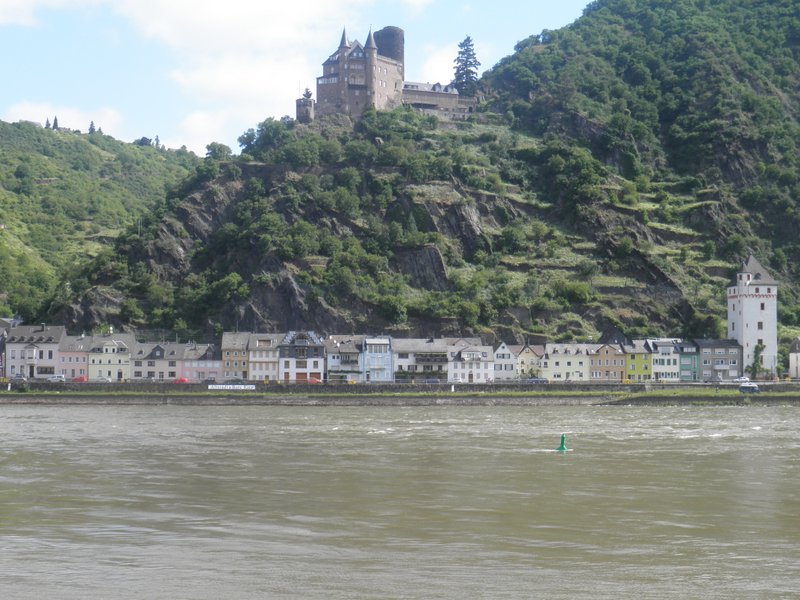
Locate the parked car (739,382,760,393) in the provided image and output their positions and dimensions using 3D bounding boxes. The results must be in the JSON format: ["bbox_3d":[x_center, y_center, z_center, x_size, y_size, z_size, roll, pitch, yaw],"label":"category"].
[{"bbox_3d":[82.165,20.652,321.342,4.900,2.413,1.900,0,-3,0],"label":"parked car"}]

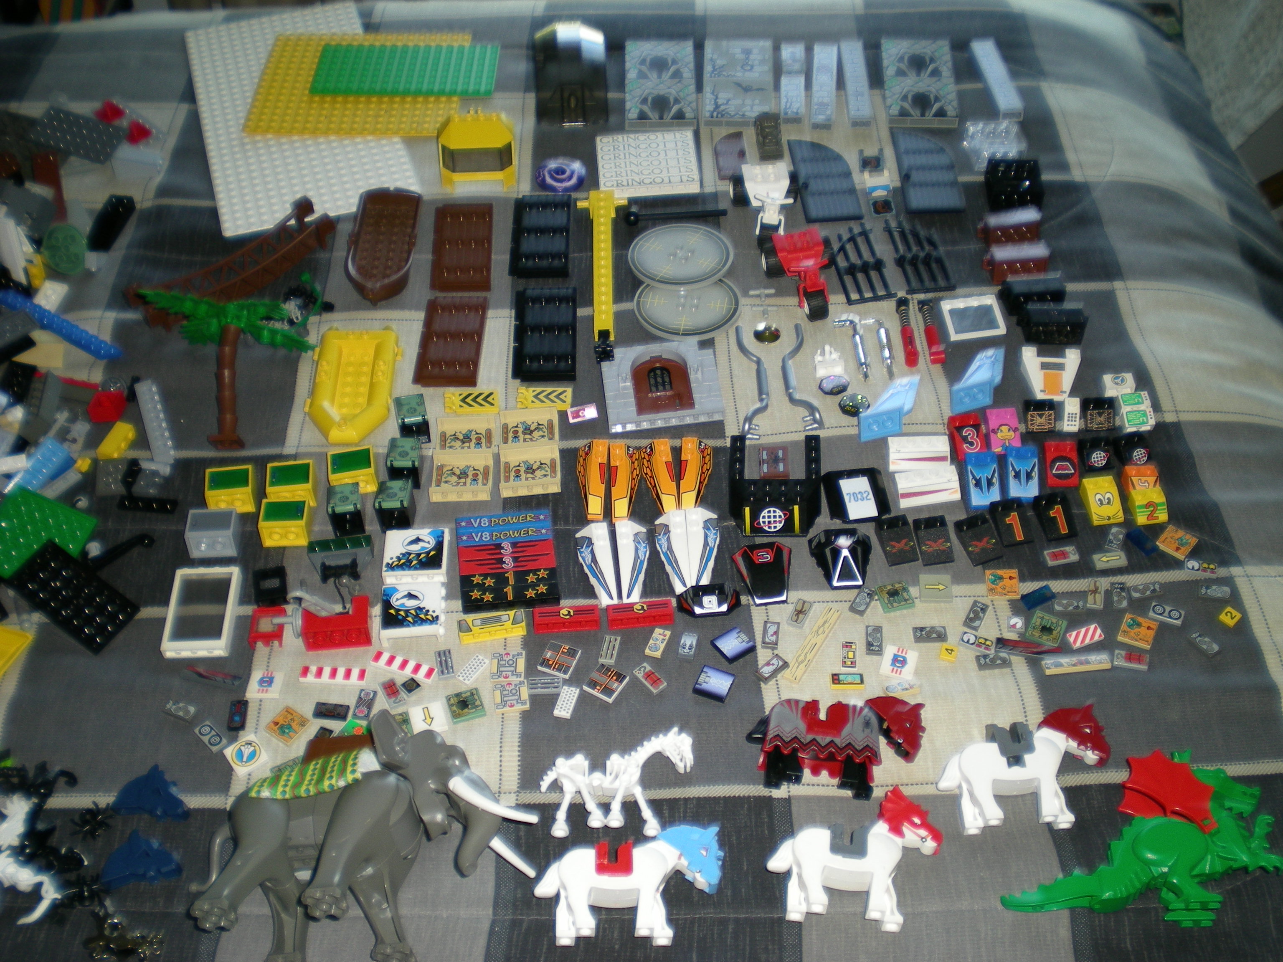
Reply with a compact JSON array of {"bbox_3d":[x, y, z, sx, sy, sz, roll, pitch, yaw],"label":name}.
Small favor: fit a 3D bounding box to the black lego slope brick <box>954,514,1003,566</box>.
[{"bbox_3d":[0.173,0.030,0.722,0.016,0.011,0.024,-17,49,-10],"label":"black lego slope brick"}]

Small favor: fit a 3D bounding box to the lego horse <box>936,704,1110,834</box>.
[{"bbox_3d":[0.172,0.128,0.634,0.081,0.017,0.061,0,49,1],"label":"lego horse"}]

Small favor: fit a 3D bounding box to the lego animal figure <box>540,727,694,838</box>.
[{"bbox_3d":[-0.011,0.133,0.632,0.069,0.017,0.051,0,49,1],"label":"lego animal figure"}]

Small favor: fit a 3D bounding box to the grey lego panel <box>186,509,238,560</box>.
[{"bbox_3d":[-0.221,0.027,0.728,0.024,0.016,0.020,-2,49,-1],"label":"grey lego panel"}]

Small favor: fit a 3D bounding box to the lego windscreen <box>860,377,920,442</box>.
[{"bbox_3d":[0.140,-0.044,0.790,0.049,0.016,0.036,-11,40,-9],"label":"lego windscreen"}]

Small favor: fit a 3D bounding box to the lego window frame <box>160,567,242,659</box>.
[{"bbox_3d":[-0.220,0.066,0.707,0.032,0.008,0.050,-2,49,-1],"label":"lego window frame"}]

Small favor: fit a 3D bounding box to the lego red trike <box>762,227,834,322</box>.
[{"bbox_3d":[0.101,-0.124,0.844,0.045,0.029,0.066,-8,50,-7],"label":"lego red trike"}]

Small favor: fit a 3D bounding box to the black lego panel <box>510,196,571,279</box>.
[{"bbox_3d":[-0.063,-0.155,0.888,0.036,0.008,0.072,-1,48,0],"label":"black lego panel"}]

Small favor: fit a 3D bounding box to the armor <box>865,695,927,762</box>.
[{"bbox_3d":[0.117,0.114,0.648,0.029,0.013,0.035,6,49,6],"label":"armor"}]

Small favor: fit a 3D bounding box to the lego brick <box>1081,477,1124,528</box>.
[{"bbox_3d":[0.245,0.010,0.746,0.016,0.011,0.024,-6,50,-5],"label":"lego brick"}]

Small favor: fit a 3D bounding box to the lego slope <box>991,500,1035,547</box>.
[{"bbox_3d":[0.195,0.021,0.739,0.016,0.011,0.024,-8,50,-7],"label":"lego slope"}]

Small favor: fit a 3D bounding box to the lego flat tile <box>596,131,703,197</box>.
[{"bbox_3d":[0.004,-0.209,0.928,0.064,0.007,0.052,-4,49,-1],"label":"lego flat tile"}]

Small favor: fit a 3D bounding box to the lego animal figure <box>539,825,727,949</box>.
[{"bbox_3d":[-0.005,0.170,0.601,0.081,0.017,0.052,0,49,0],"label":"lego animal figure"}]

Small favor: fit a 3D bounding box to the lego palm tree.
[{"bbox_3d":[-0.234,-0.066,0.796,0.106,0.042,0.103,-6,58,-3],"label":"lego palm tree"}]

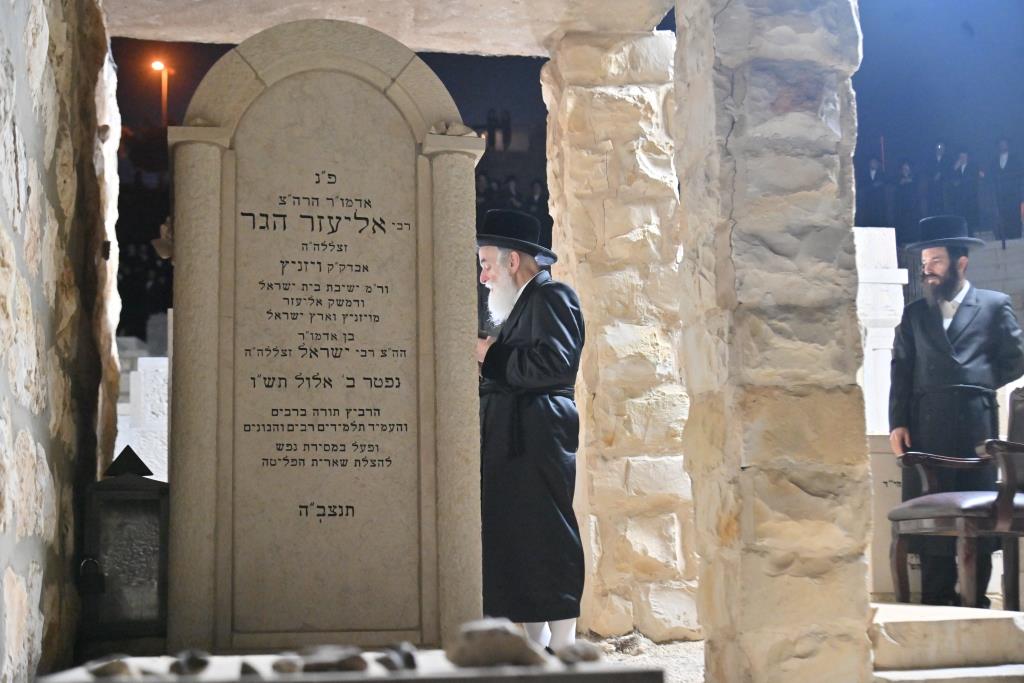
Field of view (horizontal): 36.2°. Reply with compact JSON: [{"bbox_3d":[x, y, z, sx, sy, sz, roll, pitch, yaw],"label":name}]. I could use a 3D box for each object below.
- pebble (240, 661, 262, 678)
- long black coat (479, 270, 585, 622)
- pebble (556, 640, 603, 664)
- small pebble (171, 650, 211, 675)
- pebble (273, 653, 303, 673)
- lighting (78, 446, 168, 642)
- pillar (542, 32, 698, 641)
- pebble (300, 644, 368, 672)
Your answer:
[{"bbox_3d":[-0.328,0.413,1.970,0.026,0.018,0.025,1,-10,-9],"label":"pebble"},{"bbox_3d":[0.042,0.396,5.900,0.430,1.312,0.500,1,-10,-11],"label":"long black coat"},{"bbox_3d":[0.088,0.408,2.050,0.056,0.025,0.045,1,-10,-9],"label":"pebble"},{"bbox_3d":[-0.421,0.419,2.050,0.049,0.028,0.040,1,-10,-9],"label":"small pebble"},{"bbox_3d":[-0.294,0.421,2.050,0.036,0.021,0.032,1,-10,-9],"label":"pebble"},{"bbox_3d":[-0.919,0.481,3.750,0.187,0.456,0.180,1,-10,-9],"label":"lighting"},{"bbox_3d":[0.449,-0.019,6.850,0.520,2.591,0.500,1,-10,-9],"label":"pillar"},{"bbox_3d":[-0.236,0.415,2.050,0.085,0.029,0.055,1,-10,-9],"label":"pebble"}]

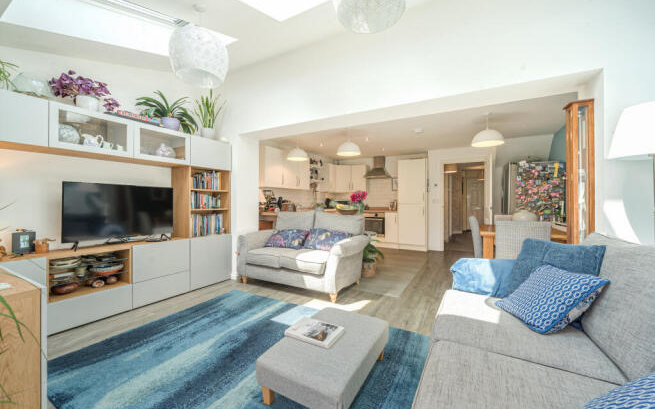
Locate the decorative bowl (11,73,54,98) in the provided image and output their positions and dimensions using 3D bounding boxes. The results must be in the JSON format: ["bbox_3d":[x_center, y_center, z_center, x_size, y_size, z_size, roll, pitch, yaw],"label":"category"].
[{"bbox_3d":[-2.447,-0.950,1.967,0.240,0.200,0.240,0,0,32],"label":"decorative bowl"}]

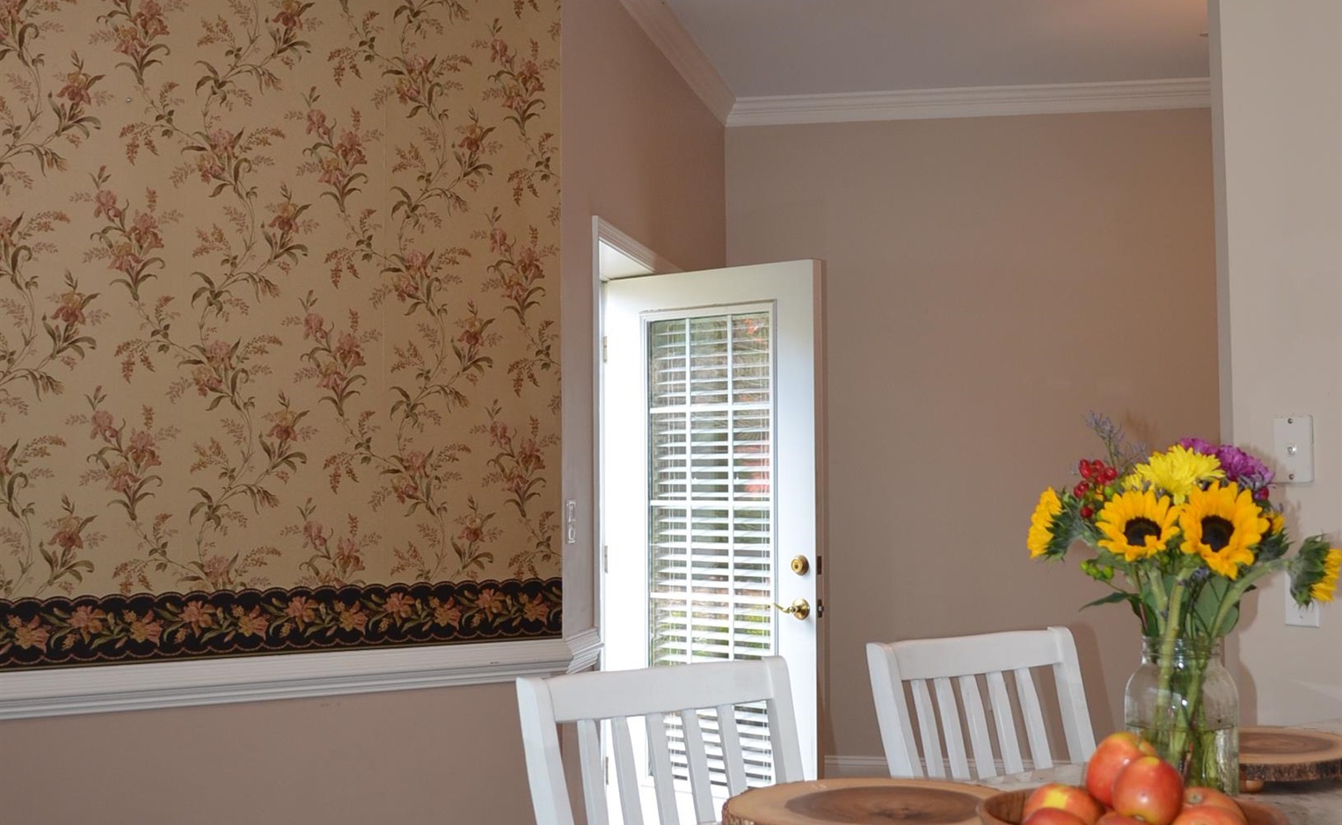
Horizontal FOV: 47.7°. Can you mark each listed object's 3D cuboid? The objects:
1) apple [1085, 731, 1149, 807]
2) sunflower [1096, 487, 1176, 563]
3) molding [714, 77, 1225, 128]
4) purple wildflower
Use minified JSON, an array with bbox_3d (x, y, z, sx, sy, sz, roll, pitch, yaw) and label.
[{"bbox_3d":[0.397,0.315,1.335,0.066,0.066,0.066,-1,-3,17],"label":"apple"},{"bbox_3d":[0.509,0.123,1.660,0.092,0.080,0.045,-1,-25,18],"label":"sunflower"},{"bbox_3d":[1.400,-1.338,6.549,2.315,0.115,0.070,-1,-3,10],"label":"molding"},{"bbox_3d":[0.633,0.060,1.730,0.106,0.062,0.085,-1,-3,17],"label":"purple wildflower"}]

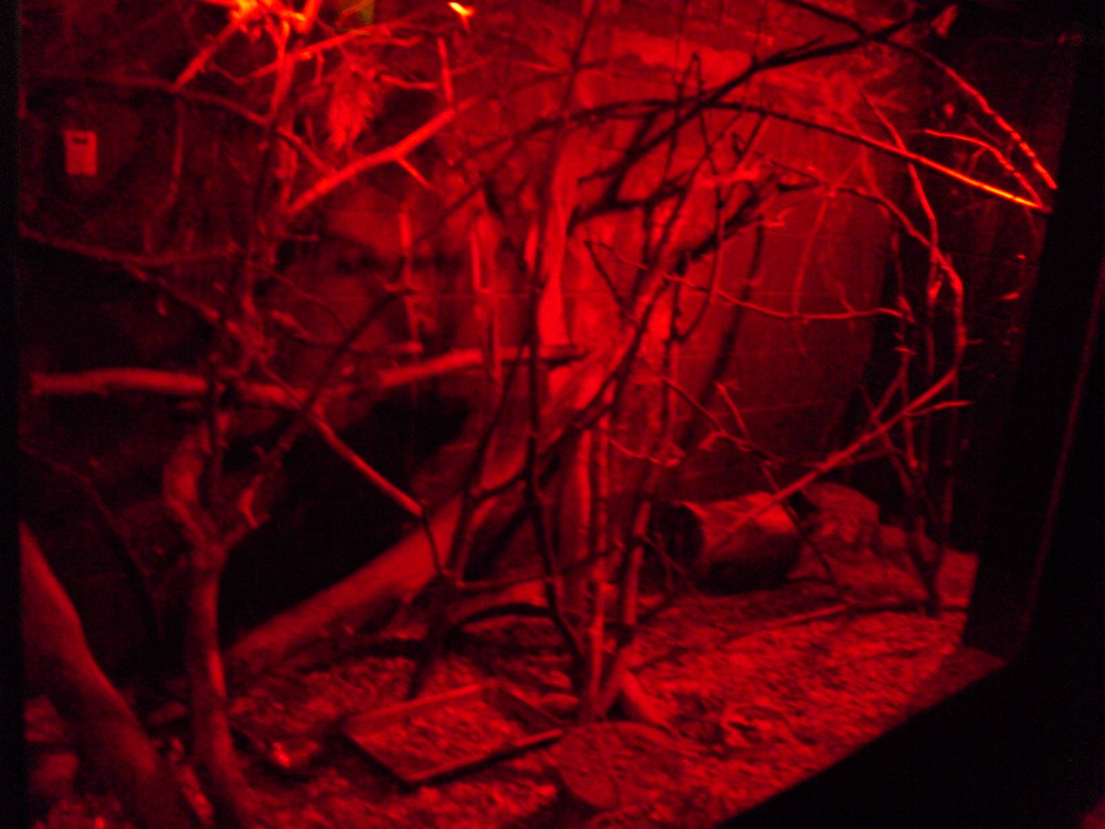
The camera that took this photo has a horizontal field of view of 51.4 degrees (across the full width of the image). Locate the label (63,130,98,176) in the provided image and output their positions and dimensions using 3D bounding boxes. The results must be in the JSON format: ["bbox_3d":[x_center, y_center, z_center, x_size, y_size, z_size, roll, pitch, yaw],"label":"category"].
[{"bbox_3d":[-0.942,-0.522,2.299,0.063,0.086,0.013,-10,20,-42],"label":"label"}]

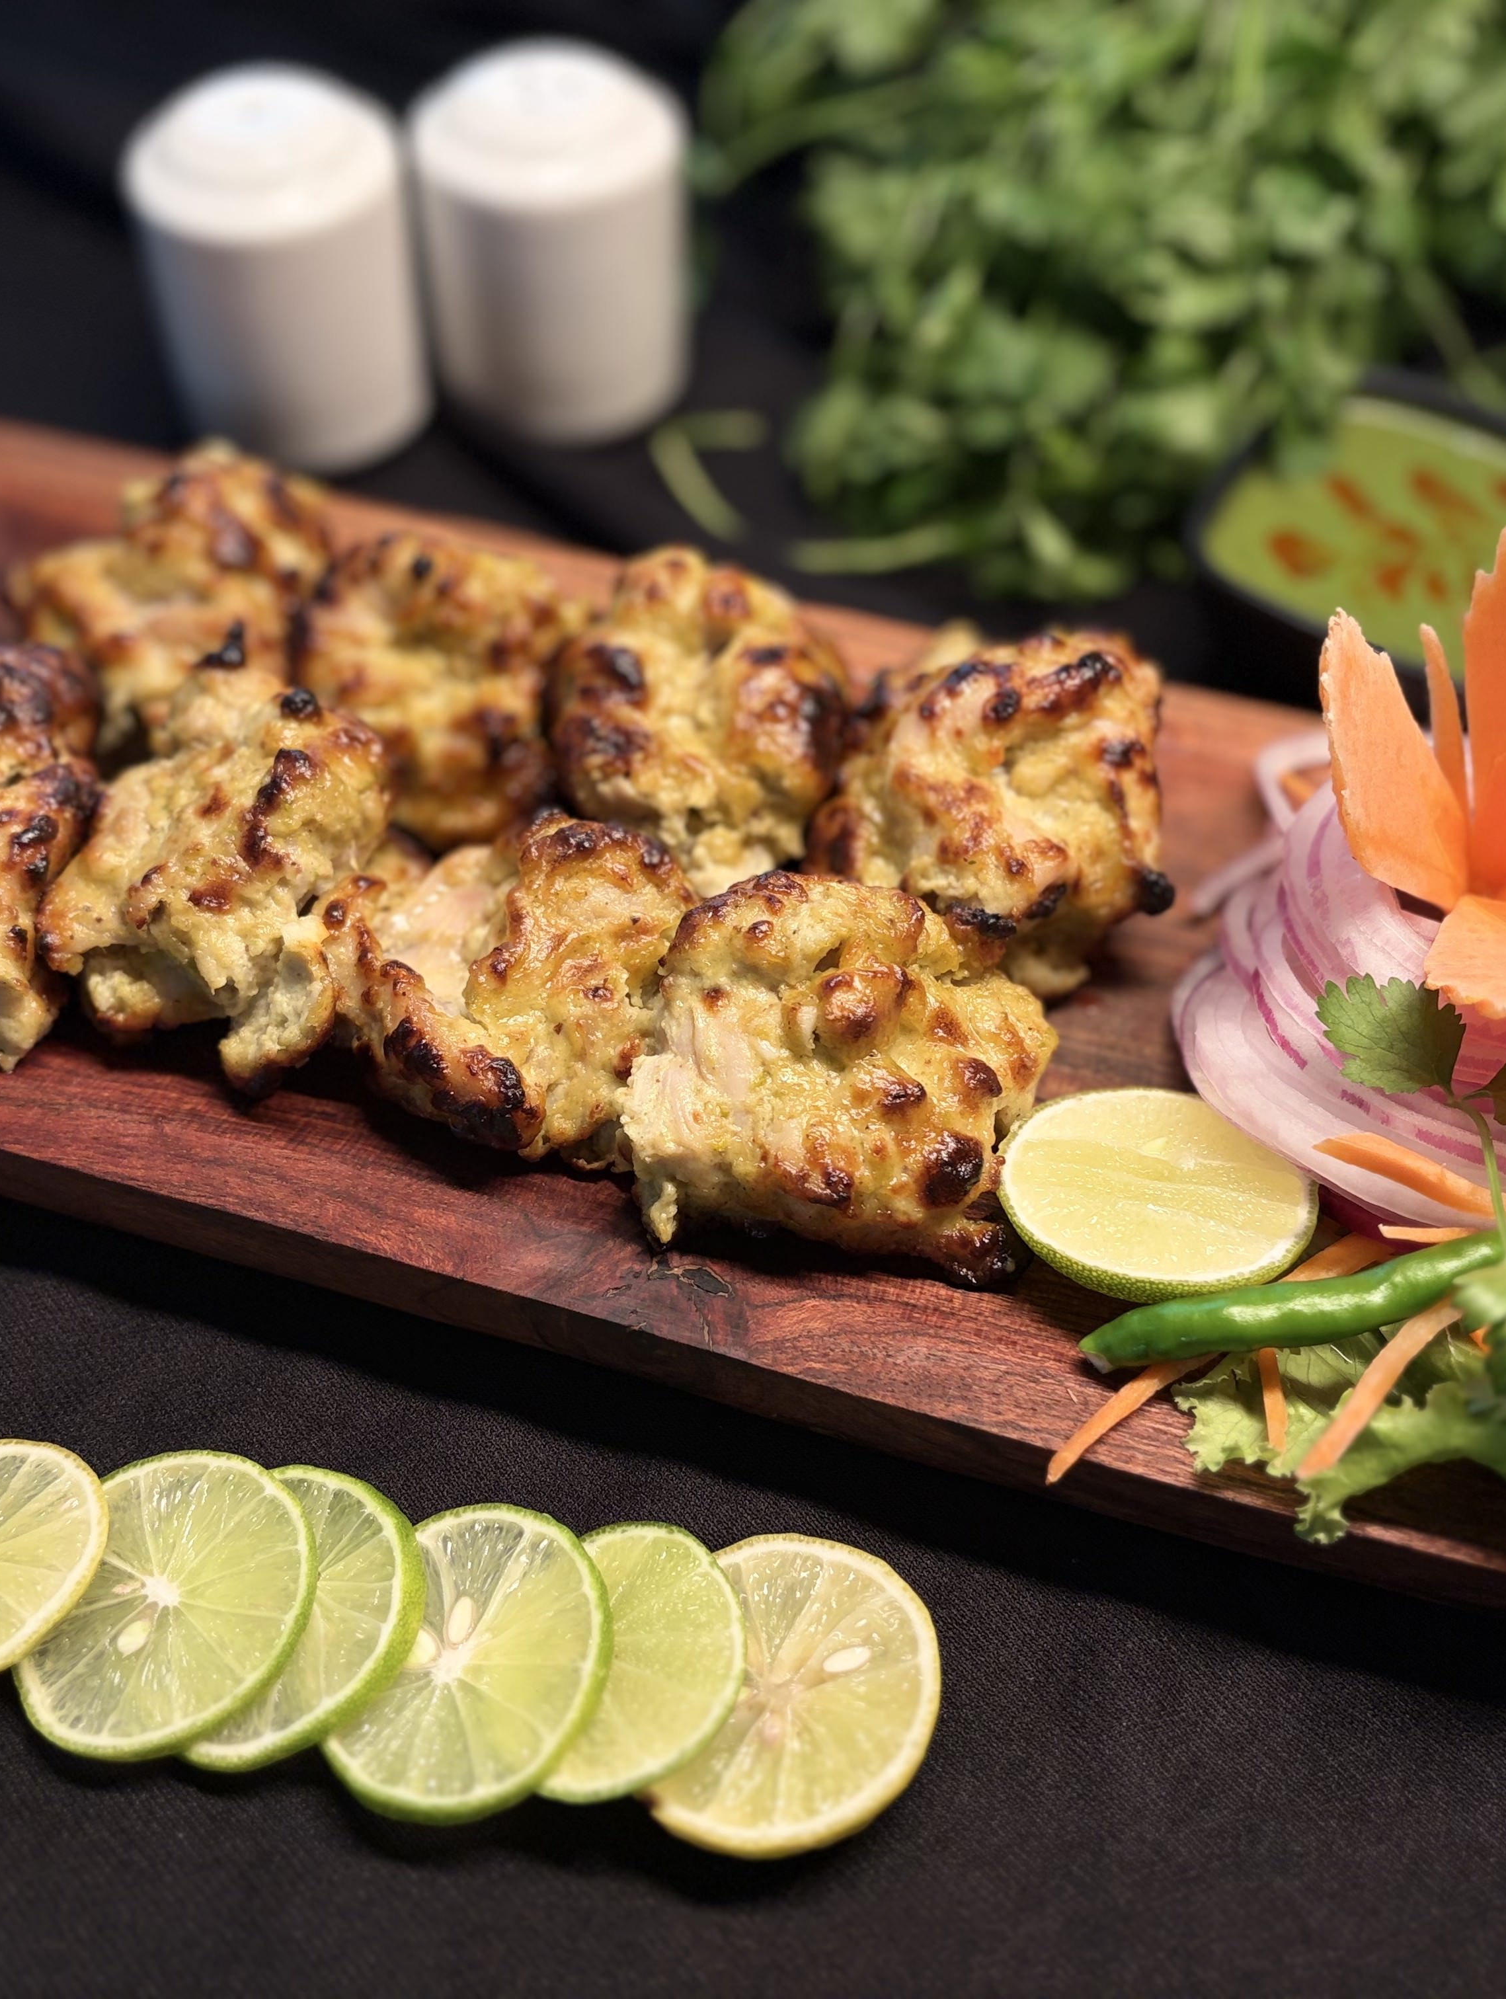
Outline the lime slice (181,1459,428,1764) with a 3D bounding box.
[{"bbox_3d":[-0.060,0.076,0.249,0.039,0.005,0.039,-9,48,13],"label":"lime slice"}]

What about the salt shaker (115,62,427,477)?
[{"bbox_3d":[-0.091,-0.142,0.386,0.051,0.068,0.051,1,52,0],"label":"salt shaker"}]

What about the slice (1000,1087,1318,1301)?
[{"bbox_3d":[0.055,0.030,0.274,0.043,0.015,0.038,16,40,24],"label":"slice"}]

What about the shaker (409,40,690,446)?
[{"bbox_3d":[-0.041,-0.159,0.416,0.056,0.070,0.056,2,54,0],"label":"shaker"}]

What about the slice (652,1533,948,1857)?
[{"bbox_3d":[0.003,0.094,0.274,0.043,0.004,0.043,1,54,2],"label":"slice"}]

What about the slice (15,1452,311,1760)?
[{"bbox_3d":[-0.082,0.083,0.278,0.042,0.004,0.042,-2,53,6],"label":"slice"}]

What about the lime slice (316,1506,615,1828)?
[{"bbox_3d":[-0.040,0.090,0.274,0.042,0.004,0.042,-2,53,6],"label":"lime slice"}]

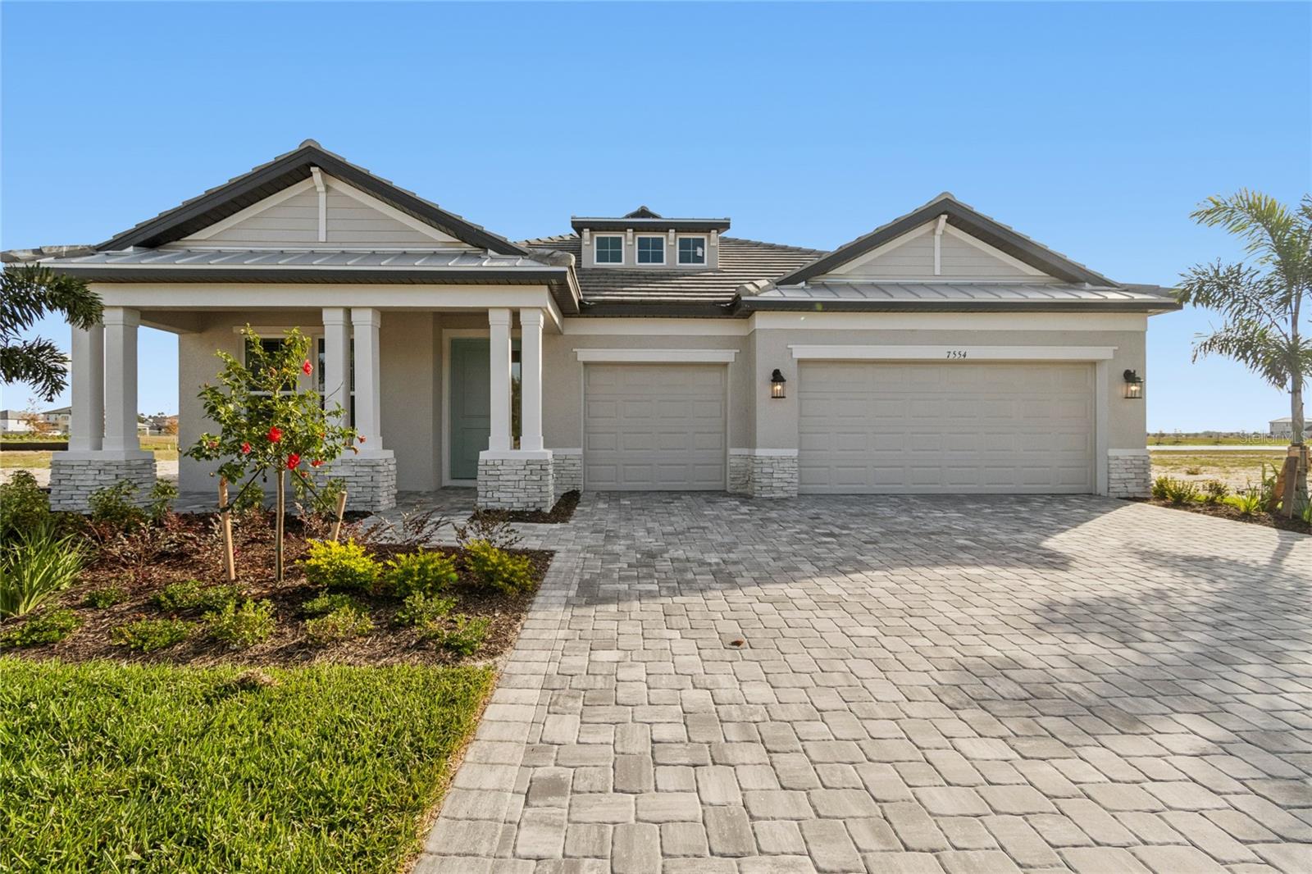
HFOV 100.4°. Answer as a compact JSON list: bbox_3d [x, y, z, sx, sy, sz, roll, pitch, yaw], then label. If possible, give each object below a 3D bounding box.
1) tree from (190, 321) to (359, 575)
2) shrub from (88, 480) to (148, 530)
[{"bbox_3d":[-3.120,0.130,4.520,1.270,2.090,1.200,0,0,0],"label":"tree"},{"bbox_3d":[-6.500,0.810,6.600,0.600,0.580,0.560,0,0,0],"label":"shrub"}]

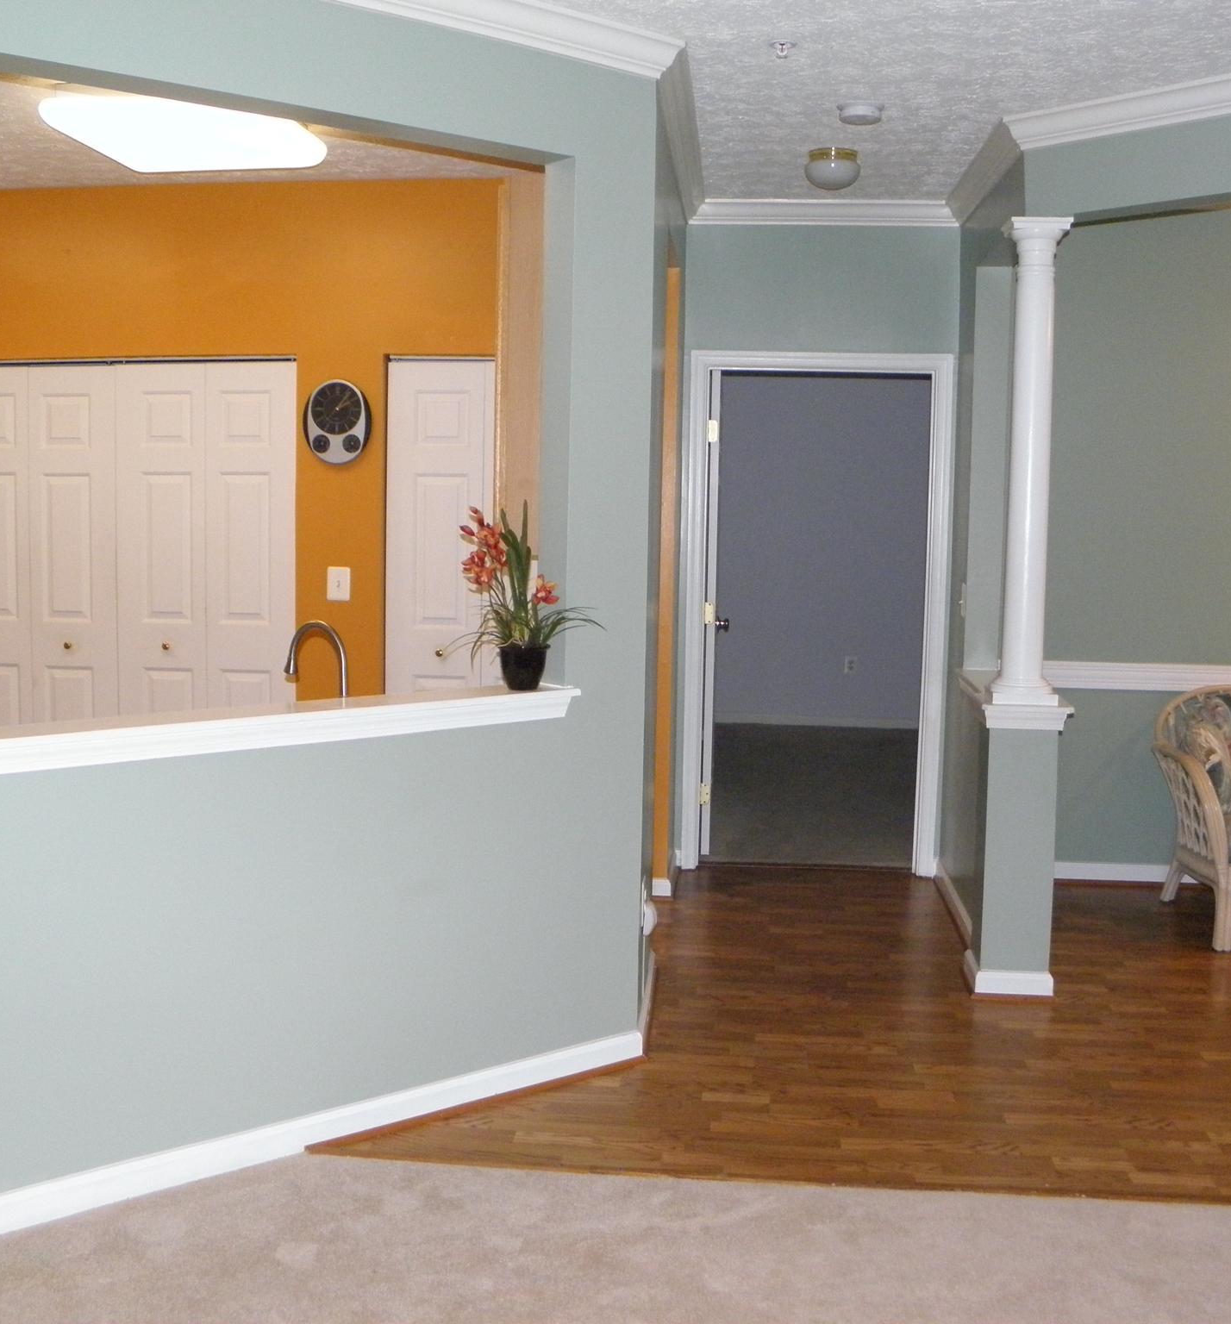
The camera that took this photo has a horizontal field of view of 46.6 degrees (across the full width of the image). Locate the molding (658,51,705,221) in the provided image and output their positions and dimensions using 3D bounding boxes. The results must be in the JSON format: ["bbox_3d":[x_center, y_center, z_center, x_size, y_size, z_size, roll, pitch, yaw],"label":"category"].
[{"bbox_3d":[0.237,-1.684,4.717,0.072,0.082,2.046,1,6,5],"label":"molding"}]

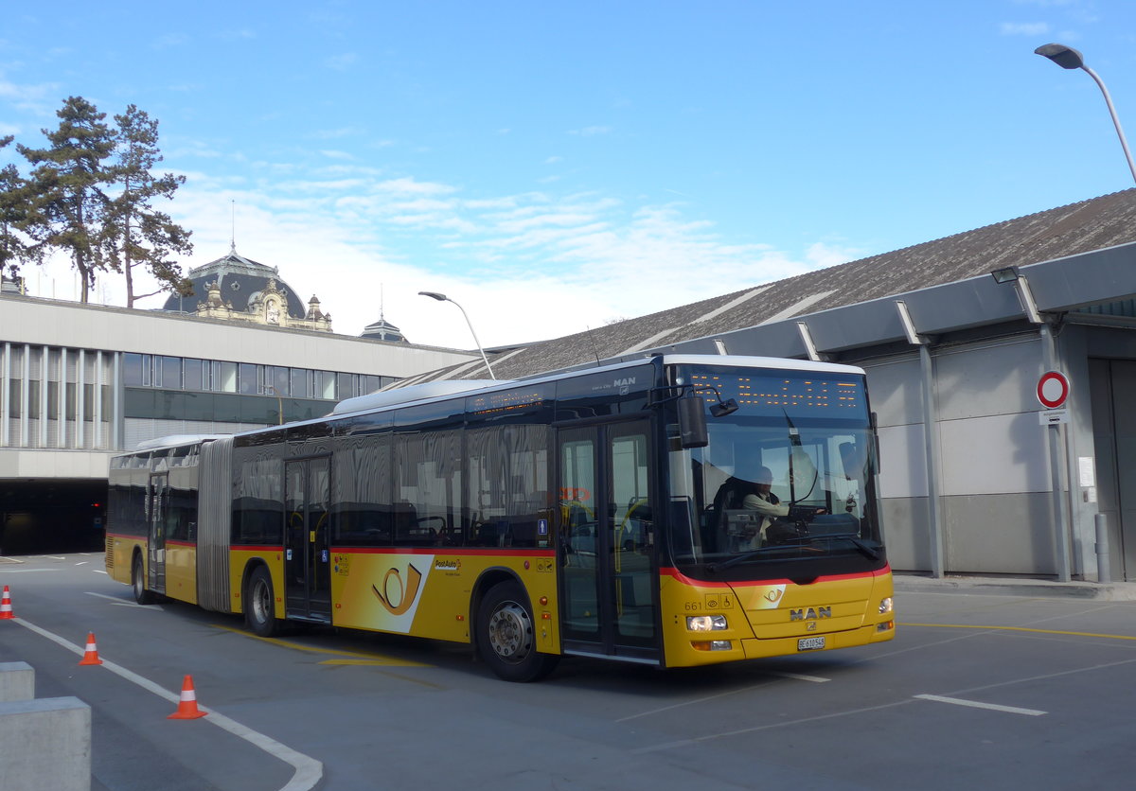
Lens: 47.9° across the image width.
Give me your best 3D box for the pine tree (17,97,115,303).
[{"bbox_3d":[-35.248,-13.147,90.000,7.000,16.000,7.000,-1,-6,0],"label":"pine tree"}]

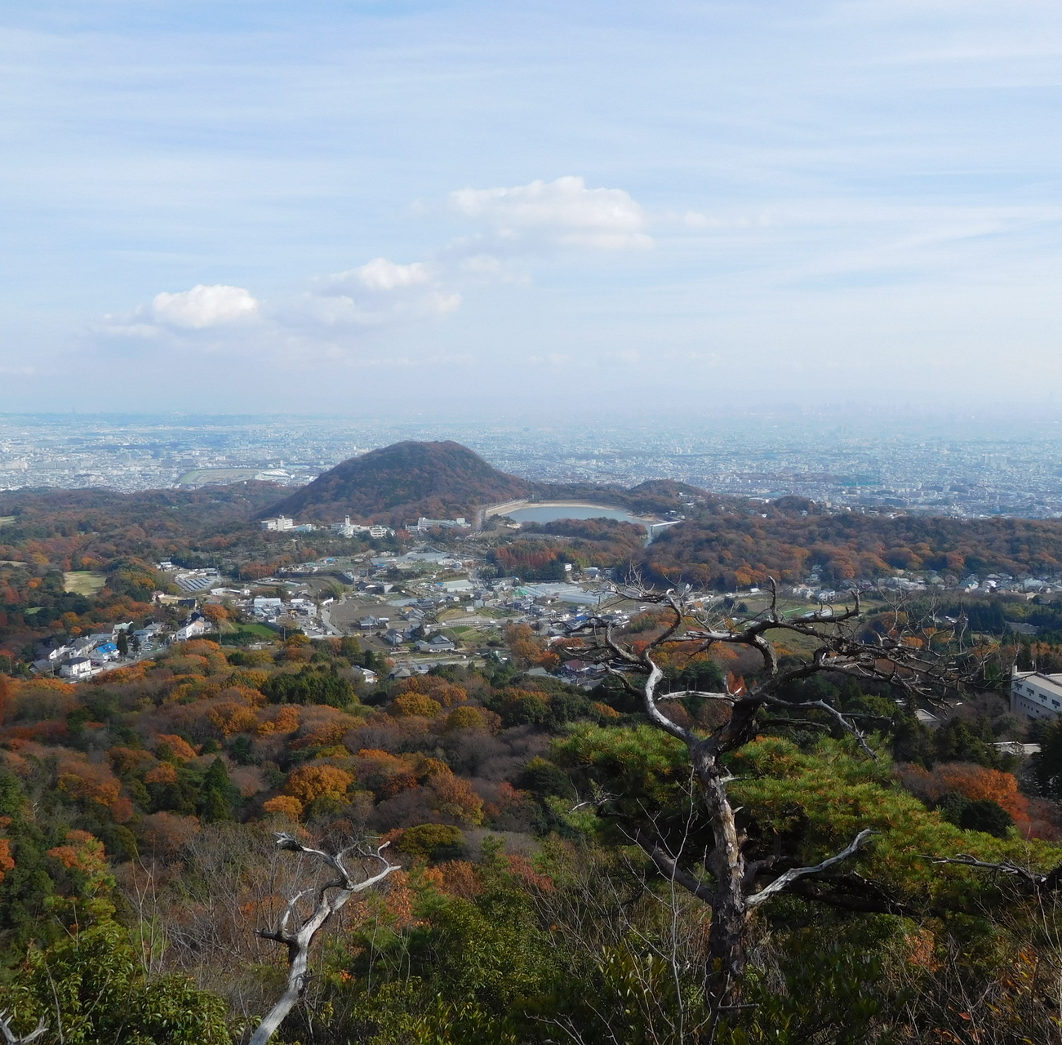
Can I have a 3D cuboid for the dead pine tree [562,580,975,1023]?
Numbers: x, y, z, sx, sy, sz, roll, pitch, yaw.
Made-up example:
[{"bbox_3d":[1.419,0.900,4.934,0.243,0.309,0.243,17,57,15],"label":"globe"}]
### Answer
[{"bbox_3d":[1.570,1.940,6.800,2.750,3.150,2.200,0,7,0],"label":"dead pine tree"}]

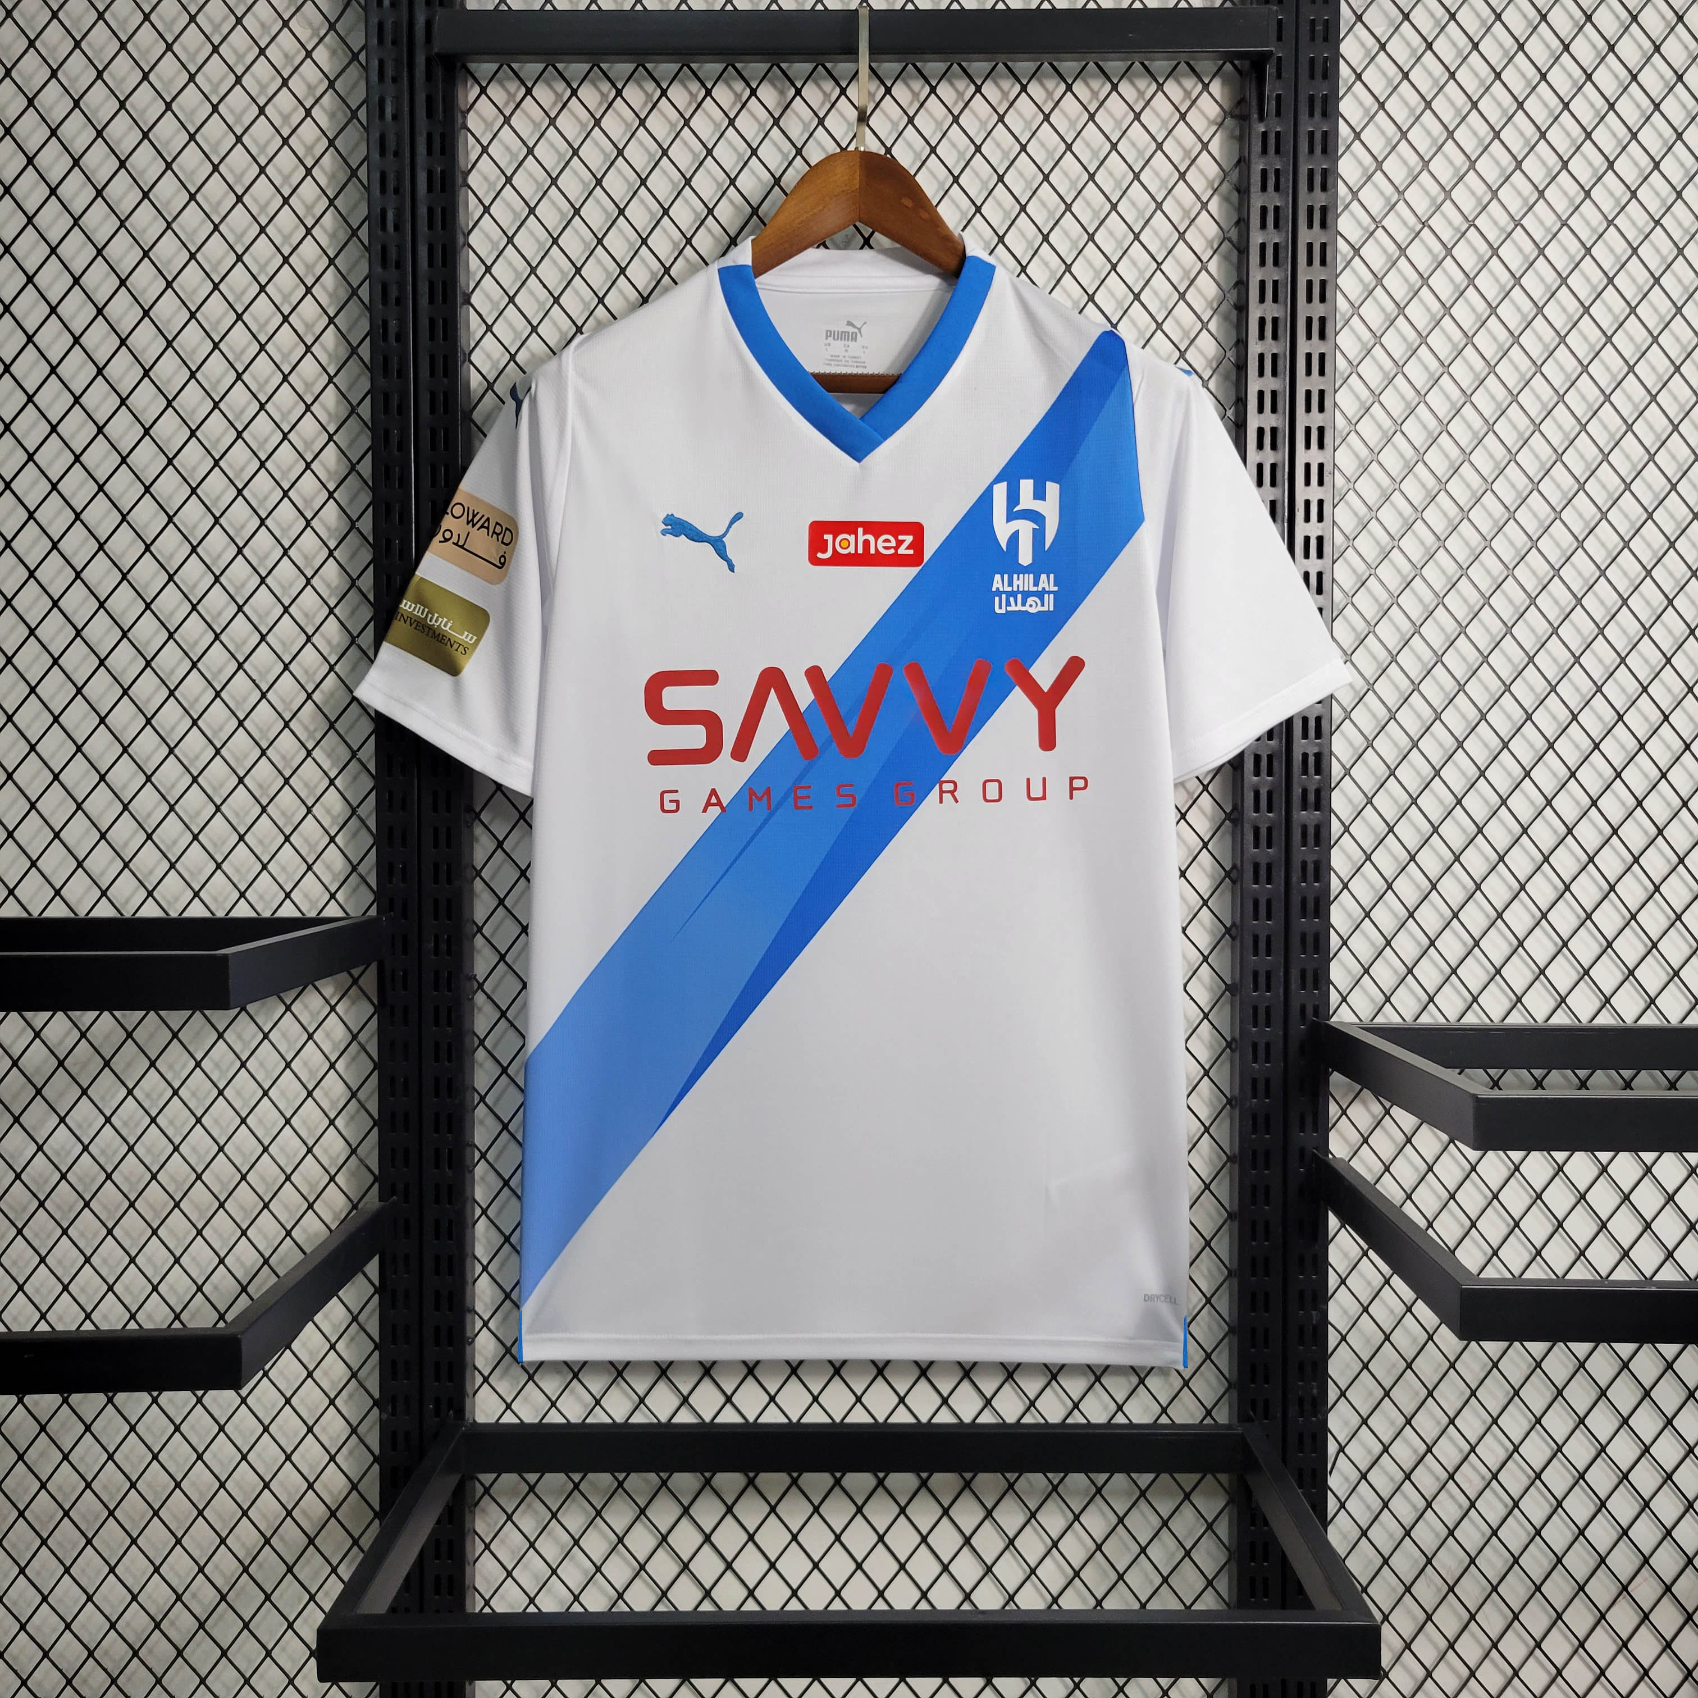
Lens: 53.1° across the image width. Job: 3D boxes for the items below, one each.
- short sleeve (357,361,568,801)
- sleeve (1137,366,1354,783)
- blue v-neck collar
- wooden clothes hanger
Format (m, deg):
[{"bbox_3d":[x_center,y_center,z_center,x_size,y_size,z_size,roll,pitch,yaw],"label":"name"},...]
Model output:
[{"bbox_3d":[-0.264,-0.185,1.150,0.137,0.290,0.100,0,2,0],"label":"short sleeve"},{"bbox_3d":[0.269,-0.189,1.150,0.140,0.283,0.100,0,2,0],"label":"sleeve"},{"bbox_3d":[0.005,-0.330,1.135,0.182,0.141,0.065,0,2,0],"label":"blue v-neck collar"},{"bbox_3d":[0.005,-0.439,1.150,0.434,0.264,0.060,0,2,0],"label":"wooden clothes hanger"}]

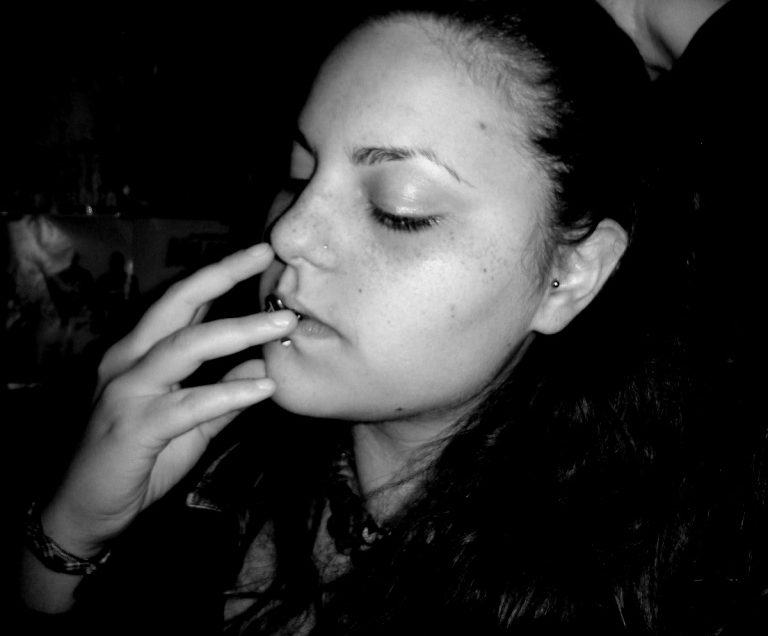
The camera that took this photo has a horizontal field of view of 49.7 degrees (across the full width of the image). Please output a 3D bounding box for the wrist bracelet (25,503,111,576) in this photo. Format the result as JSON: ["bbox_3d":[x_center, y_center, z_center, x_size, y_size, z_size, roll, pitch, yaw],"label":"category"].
[{"bbox_3d":[-0.163,0.110,0.430,0.048,0.015,0.056,11,34,-28],"label":"wrist bracelet"}]

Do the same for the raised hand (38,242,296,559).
[{"bbox_3d":[-0.104,0.039,0.405,0.068,0.160,0.080,45,4,-33],"label":"raised hand"}]

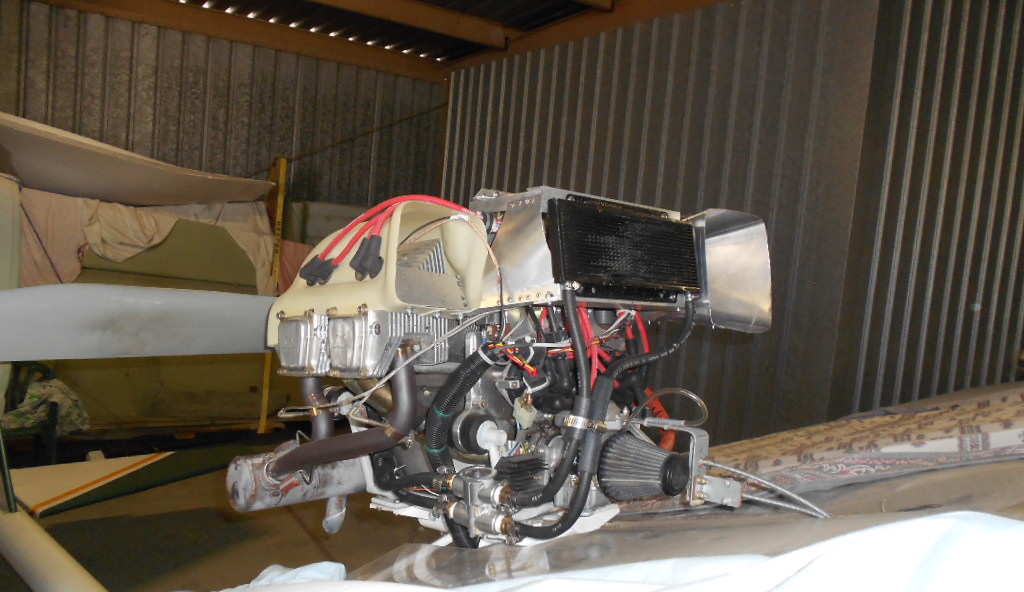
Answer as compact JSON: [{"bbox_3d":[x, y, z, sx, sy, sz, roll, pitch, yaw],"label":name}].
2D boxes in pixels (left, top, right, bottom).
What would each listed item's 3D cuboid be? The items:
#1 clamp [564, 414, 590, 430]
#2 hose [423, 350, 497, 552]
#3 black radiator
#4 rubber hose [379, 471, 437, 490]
[{"bbox_3d":[0.077,0.150,0.910,0.029,0.015,0.025,11,5,-17],"label":"clamp"},{"bbox_3d":[-0.064,0.189,0.960,0.075,0.235,0.055,-1,-6,-27],"label":"hose"},{"bbox_3d":[0.159,-0.059,1.070,0.036,0.130,0.335,-9,-7,42],"label":"black radiator"},{"bbox_3d":[-0.124,0.222,0.925,0.100,0.018,0.018,-18,-12,39],"label":"rubber hose"}]

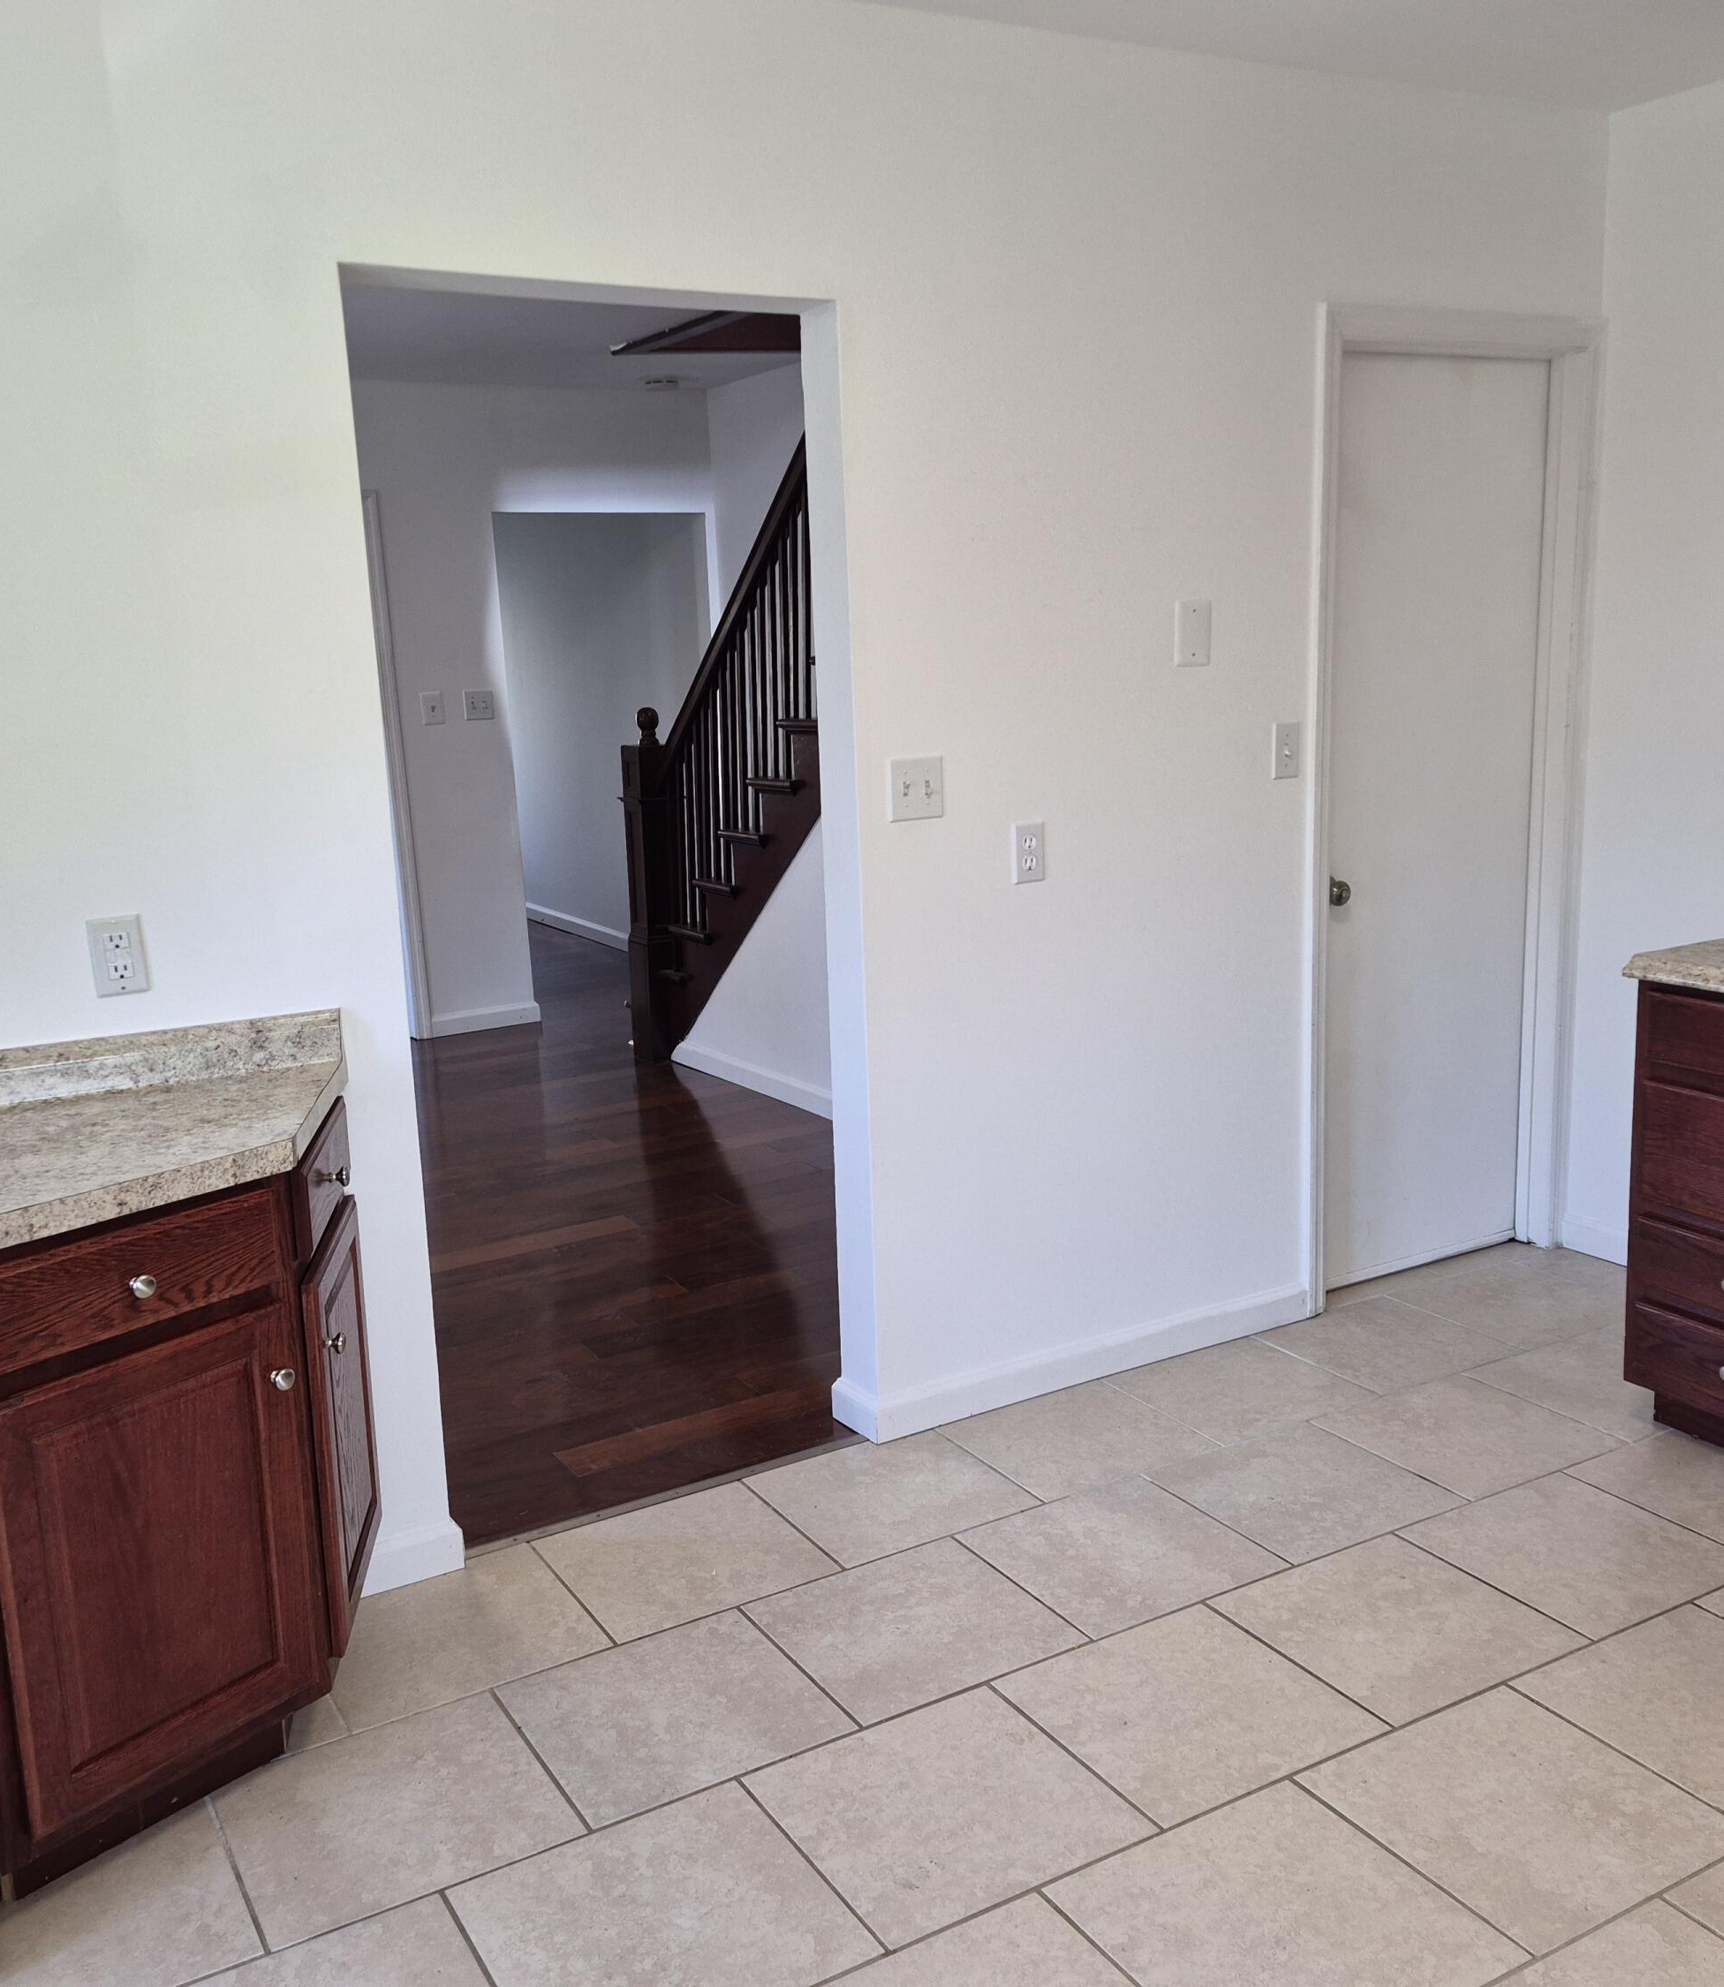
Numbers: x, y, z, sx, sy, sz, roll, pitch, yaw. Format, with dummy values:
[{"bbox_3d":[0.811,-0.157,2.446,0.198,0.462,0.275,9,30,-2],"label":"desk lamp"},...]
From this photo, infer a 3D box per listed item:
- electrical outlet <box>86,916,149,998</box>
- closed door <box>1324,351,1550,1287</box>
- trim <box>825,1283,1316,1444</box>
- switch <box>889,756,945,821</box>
[{"bbox_3d":[-1.081,-0.053,2.566,0.072,0.114,0.010,-8,12,-29],"label":"electrical outlet"},{"bbox_3d":[1.277,-0.367,4.019,0.707,2.062,0.043,-8,12,-29],"label":"closed door"},{"bbox_3d":[0.477,0.734,3.691,1.139,0.096,0.145,-8,12,-29],"label":"trim"},{"bbox_3d":[0.106,-0.371,3.208,0.115,0.114,0.013,-8,12,-29],"label":"switch"}]

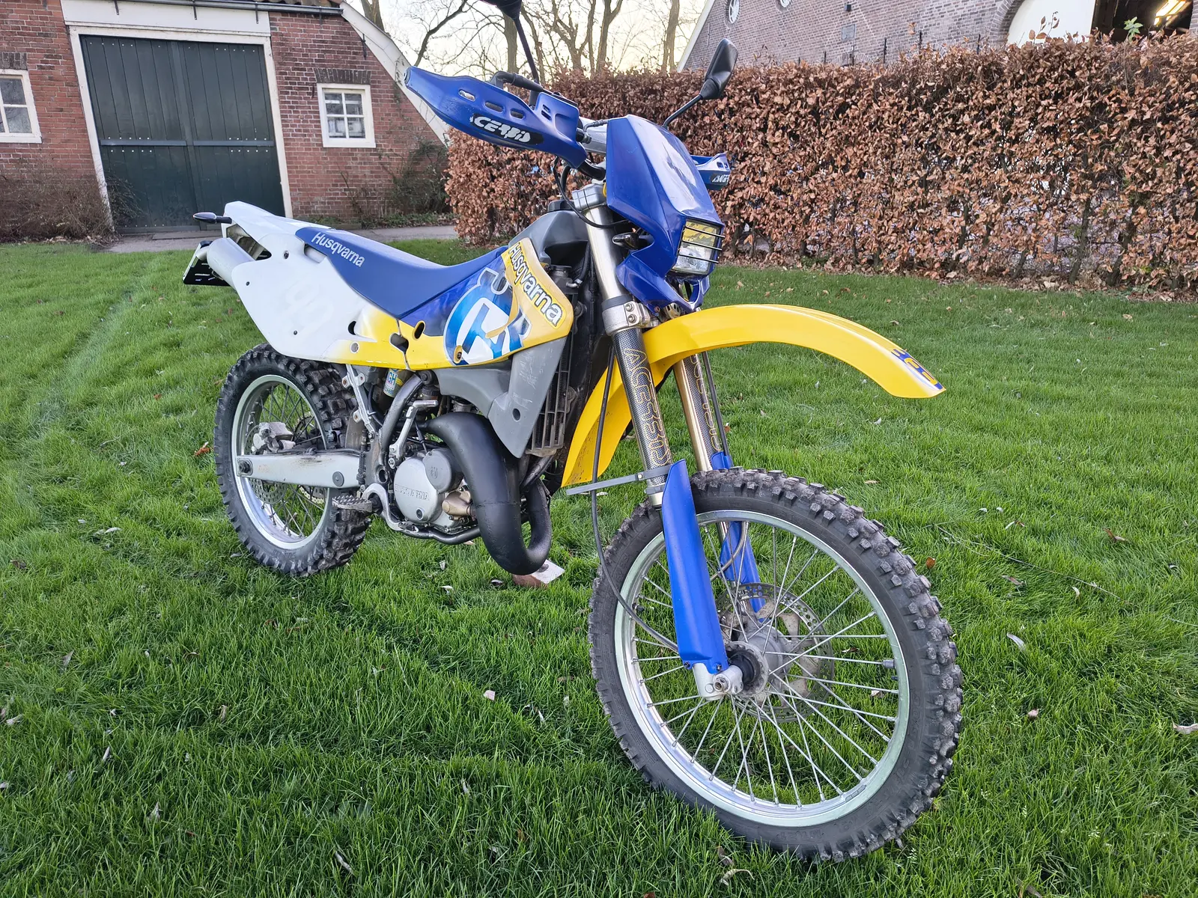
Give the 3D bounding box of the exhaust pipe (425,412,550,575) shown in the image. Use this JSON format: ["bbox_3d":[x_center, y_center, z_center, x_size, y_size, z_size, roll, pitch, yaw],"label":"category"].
[{"bbox_3d":[-0.222,0.081,1.712,0.320,0.315,0.230,17,19,36],"label":"exhaust pipe"}]

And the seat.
[{"bbox_3d":[-0.425,-0.402,1.879,0.640,0.190,0.235,17,19,36],"label":"seat"}]

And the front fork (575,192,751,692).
[{"bbox_3d":[0.153,-0.022,1.480,0.120,0.910,0.250,-15,-1,40],"label":"front fork"}]

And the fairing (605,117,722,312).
[{"bbox_3d":[0.121,-0.402,1.437,0.190,0.325,0.230,17,19,36],"label":"fairing"}]

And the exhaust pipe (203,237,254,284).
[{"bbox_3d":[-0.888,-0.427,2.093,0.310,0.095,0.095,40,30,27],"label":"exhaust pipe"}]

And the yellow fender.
[{"bbox_3d":[0.234,-0.045,1.411,0.650,0.405,0.190,17,19,36],"label":"yellow fender"}]

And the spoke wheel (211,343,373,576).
[{"bbox_3d":[-0.863,0.029,2.312,0.670,0.670,0.130,17,19,36],"label":"spoke wheel"}]

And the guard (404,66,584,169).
[{"bbox_3d":[-0.139,-0.508,1.251,0.300,0.120,0.110,7,13,-28],"label":"guard"}]

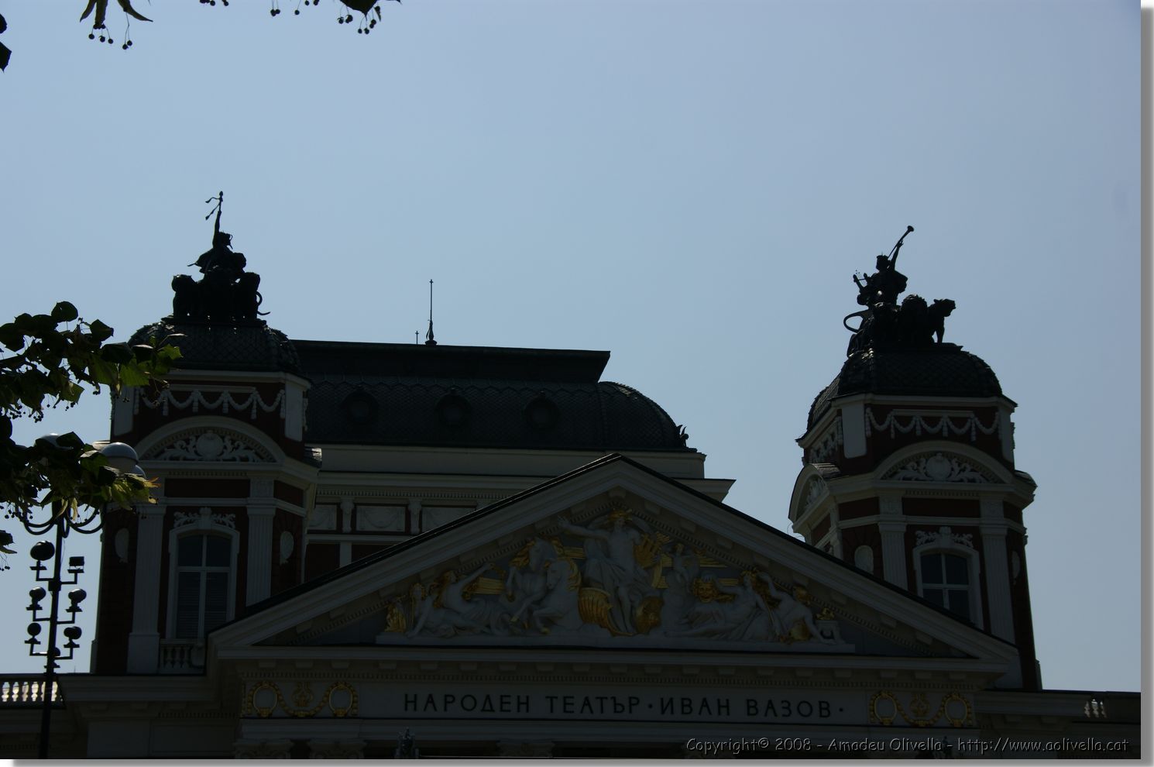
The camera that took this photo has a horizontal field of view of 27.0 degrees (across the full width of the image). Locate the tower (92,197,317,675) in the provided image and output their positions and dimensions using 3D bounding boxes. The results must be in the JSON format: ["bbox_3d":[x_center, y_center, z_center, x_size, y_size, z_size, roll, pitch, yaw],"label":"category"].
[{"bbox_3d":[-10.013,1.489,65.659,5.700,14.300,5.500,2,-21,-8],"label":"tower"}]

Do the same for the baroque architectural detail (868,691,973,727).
[{"bbox_3d":[8.287,7.807,57.922,2.550,0.880,0.170,2,-21,-8],"label":"baroque architectural detail"}]

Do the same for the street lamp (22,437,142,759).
[{"bbox_3d":[-4.974,5.074,21.727,1.600,9.500,1.600,2,-21,-8],"label":"street lamp"}]

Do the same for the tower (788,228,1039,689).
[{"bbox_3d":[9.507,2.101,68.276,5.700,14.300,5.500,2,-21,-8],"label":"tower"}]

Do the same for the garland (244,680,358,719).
[{"bbox_3d":[-6.385,7.323,55.964,2.550,0.880,0.170,2,-21,-8],"label":"garland"}]

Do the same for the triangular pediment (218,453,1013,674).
[{"bbox_3d":[0.872,4.482,58.125,19.000,5.100,1.900,2,-21,-8],"label":"triangular pediment"}]

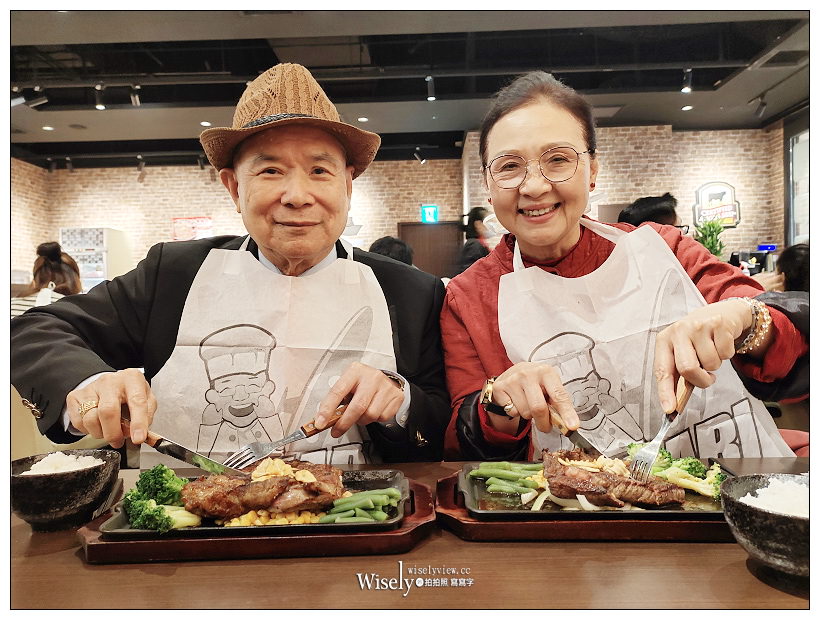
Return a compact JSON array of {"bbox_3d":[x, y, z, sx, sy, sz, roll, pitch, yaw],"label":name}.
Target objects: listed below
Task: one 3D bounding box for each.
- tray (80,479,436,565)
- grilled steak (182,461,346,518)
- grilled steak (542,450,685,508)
[{"bbox_3d":[-0.139,0.202,0.608,0.315,0.017,0.174,0,0,-5],"label":"tray"},{"bbox_3d":[-0.138,0.173,0.618,0.150,0.035,0.088,0,0,-5],"label":"grilled steak"},{"bbox_3d":[0.208,0.173,0.648,0.136,0.036,0.090,0,0,12],"label":"grilled steak"}]

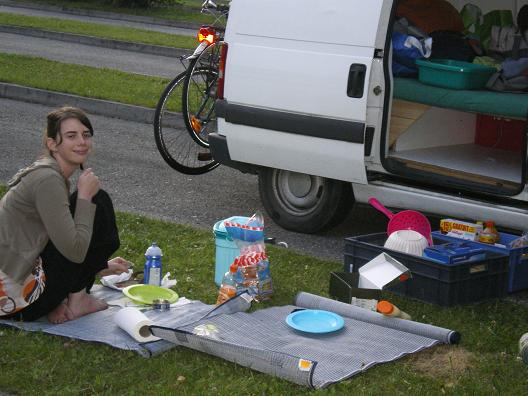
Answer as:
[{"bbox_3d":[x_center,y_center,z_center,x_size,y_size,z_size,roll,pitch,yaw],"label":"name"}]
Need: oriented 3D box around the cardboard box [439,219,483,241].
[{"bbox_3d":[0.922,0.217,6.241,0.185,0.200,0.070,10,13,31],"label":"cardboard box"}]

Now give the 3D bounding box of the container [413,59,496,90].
[{"bbox_3d":[0.999,-0.639,6.917,0.290,0.115,0.370,-5,13,-36],"label":"container"}]

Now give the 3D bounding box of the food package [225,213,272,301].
[{"bbox_3d":[-0.065,0.241,5.678,0.170,0.360,0.120,9,12,27],"label":"food package"}]

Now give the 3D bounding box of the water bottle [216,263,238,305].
[{"bbox_3d":[-0.148,0.361,5.542,0.078,0.175,0.078,8,11,-1],"label":"water bottle"}]

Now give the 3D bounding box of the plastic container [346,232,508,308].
[{"bbox_3d":[0.729,0.316,6.002,0.410,0.190,0.610,-7,15,-43],"label":"plastic container"}]

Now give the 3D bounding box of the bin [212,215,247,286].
[{"bbox_3d":[-0.102,0.254,5.839,0.215,0.285,0.215,3,11,0],"label":"bin"}]

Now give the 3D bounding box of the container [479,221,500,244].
[{"bbox_3d":[1.053,0.227,6.197,0.080,0.230,0.080,3,11,0],"label":"container"}]

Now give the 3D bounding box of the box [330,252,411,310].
[{"bbox_3d":[0.451,0.361,5.741,0.270,0.160,0.280,1,11,-11],"label":"box"}]

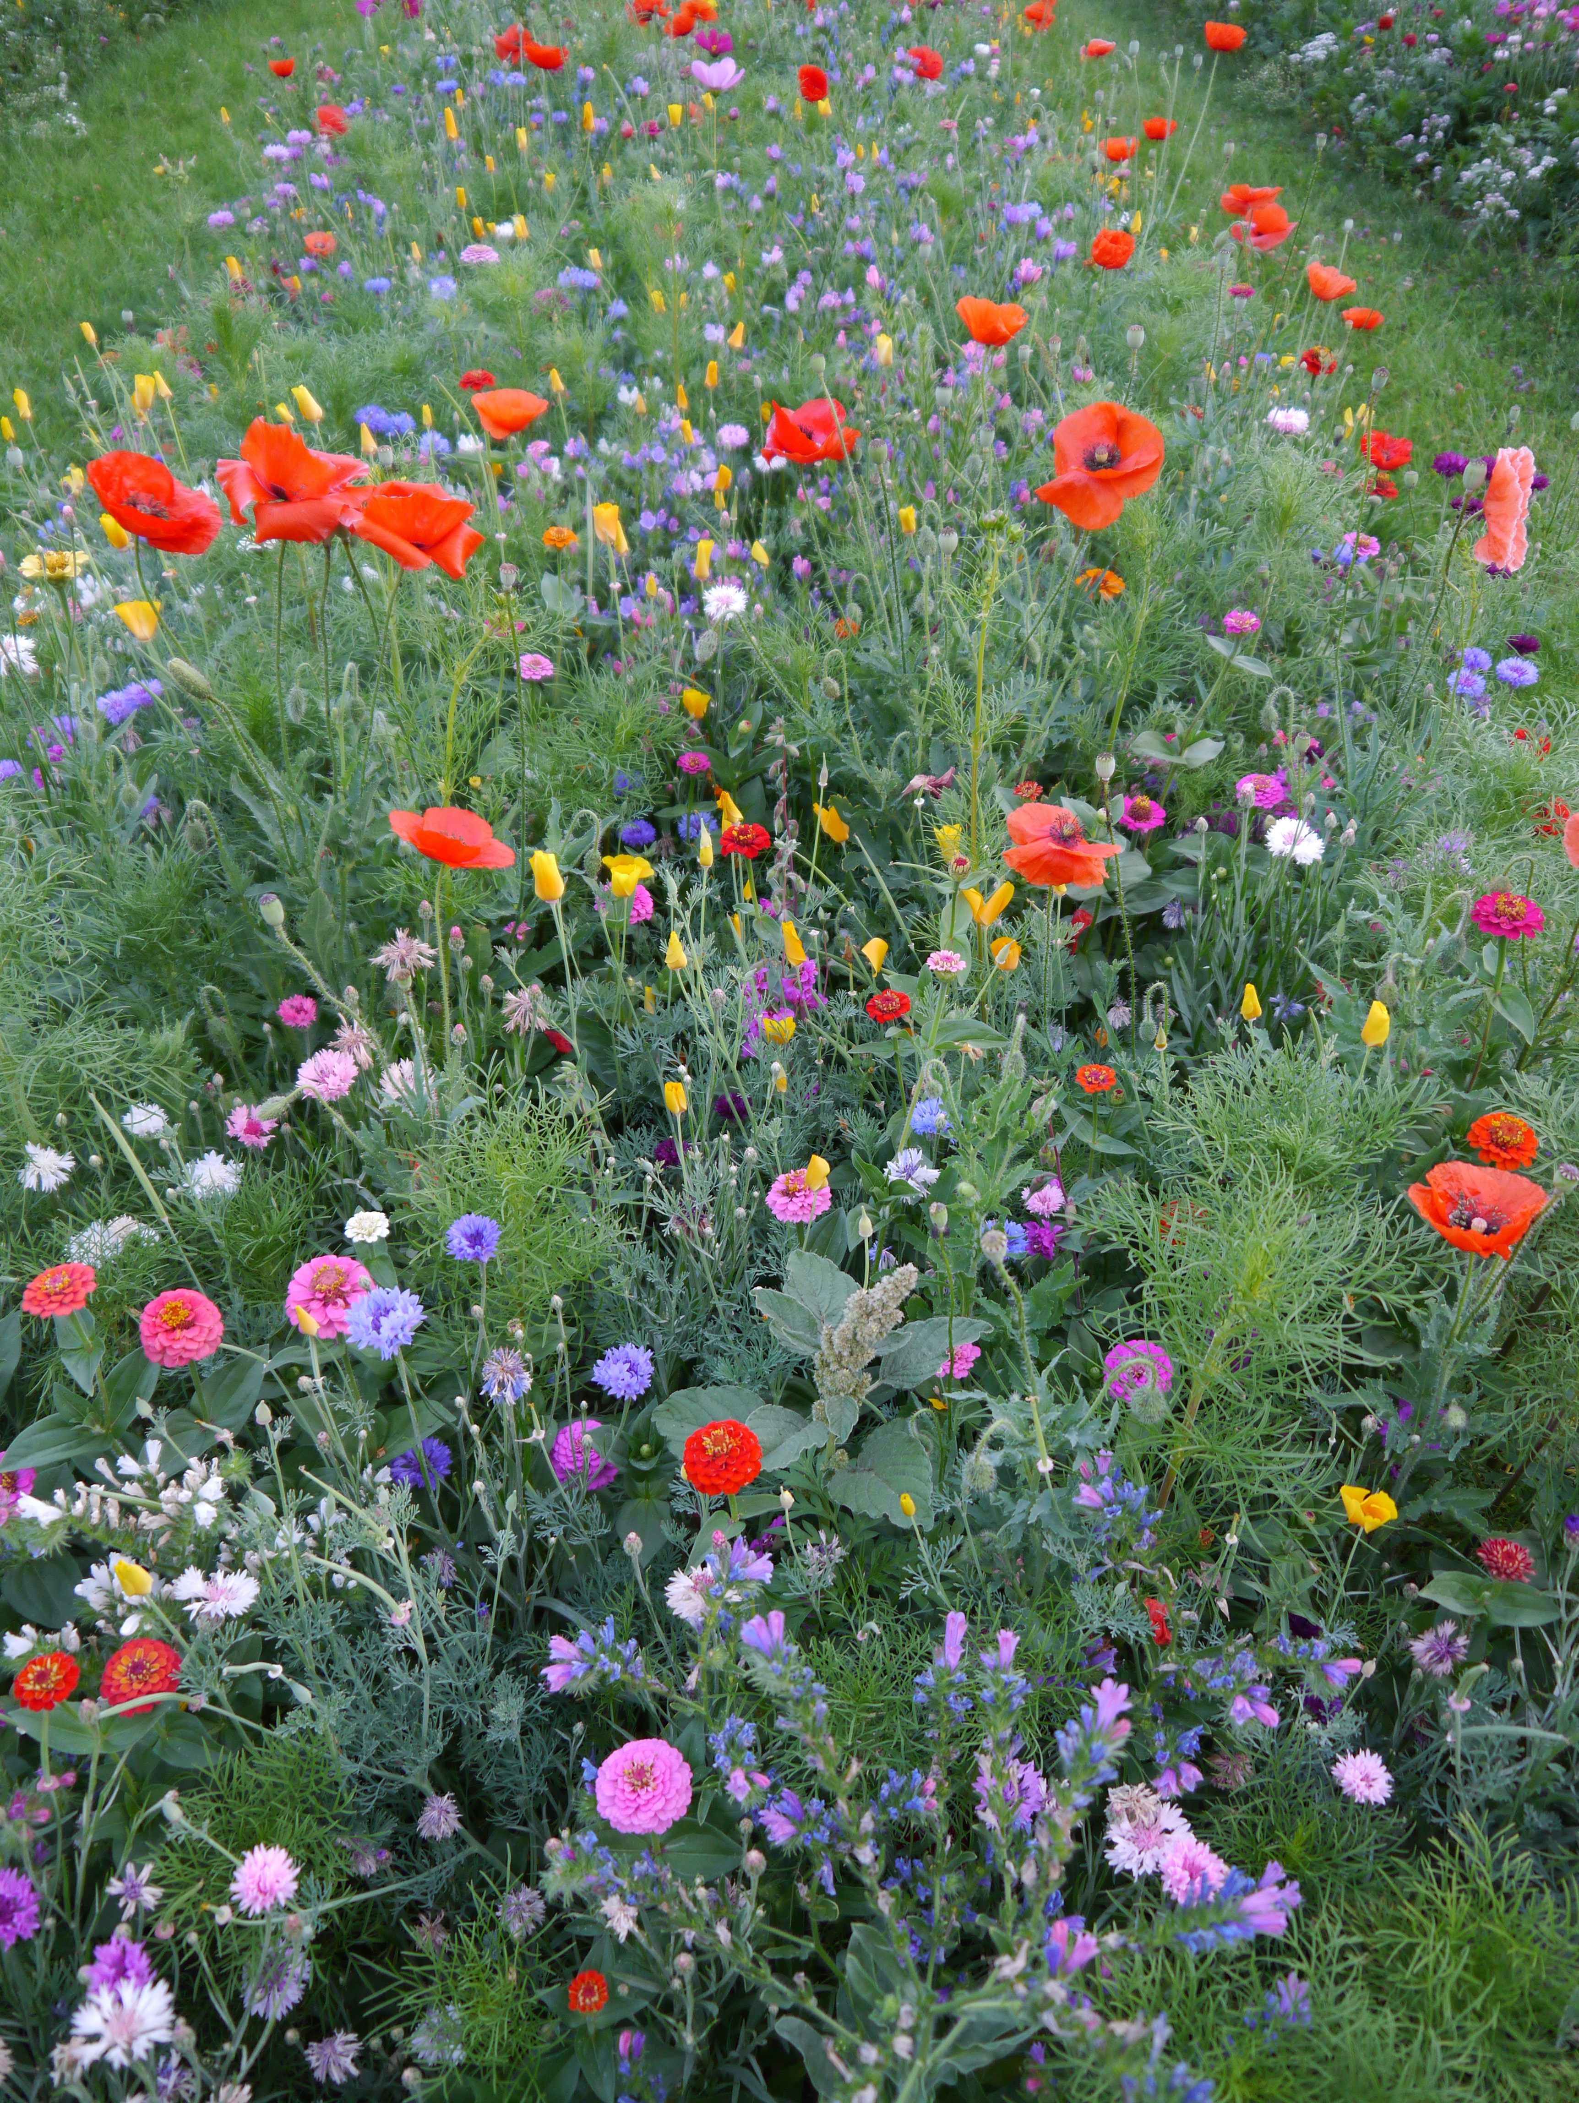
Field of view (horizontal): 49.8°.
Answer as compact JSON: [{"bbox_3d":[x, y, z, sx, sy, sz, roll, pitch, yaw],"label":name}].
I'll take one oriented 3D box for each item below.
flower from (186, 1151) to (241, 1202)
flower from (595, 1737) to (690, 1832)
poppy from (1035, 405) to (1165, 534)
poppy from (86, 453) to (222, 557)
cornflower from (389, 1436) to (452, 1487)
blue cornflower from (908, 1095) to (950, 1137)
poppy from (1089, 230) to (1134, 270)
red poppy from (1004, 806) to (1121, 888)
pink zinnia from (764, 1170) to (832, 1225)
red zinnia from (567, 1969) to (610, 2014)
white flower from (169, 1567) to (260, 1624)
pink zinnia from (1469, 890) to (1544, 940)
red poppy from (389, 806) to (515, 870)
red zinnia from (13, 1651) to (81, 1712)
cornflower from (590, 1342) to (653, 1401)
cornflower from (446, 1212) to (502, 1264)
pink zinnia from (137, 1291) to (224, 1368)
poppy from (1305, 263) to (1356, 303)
[{"bbox_3d":[-0.471,0.100,1.390,0.044,0.030,0.043,-18,50,-19],"label":"flower"},{"bbox_3d":[-0.098,0.496,1.150,0.066,0.033,0.066,0,43,0],"label":"flower"},{"bbox_3d":[0.233,-0.437,1.270,0.092,0.088,0.050,7,-2,8],"label":"poppy"},{"bbox_3d":[-0.452,-0.389,1.210,0.099,0.045,0.099,1,54,-27],"label":"poppy"},{"bbox_3d":[-0.269,0.300,1.240,0.045,0.033,0.045,-9,59,-18],"label":"cornflower"},{"bbox_3d":[0.103,0.047,1.250,0.032,0.024,0.031,4,40,5],"label":"blue cornflower"},{"bbox_3d":[0.474,-1.178,2.500,0.062,0.048,0.060,7,40,8],"label":"poppy"},{"bbox_3d":[0.201,-0.153,1.260,0.087,0.042,0.083,11,48,5],"label":"red poppy"},{"bbox_3d":[0.007,0.119,1.380,0.053,0.028,0.052,0,47,0],"label":"pink zinnia"},{"bbox_3d":[-0.121,0.563,1.020,0.025,0.016,0.025,0,40,0],"label":"red zinnia"},{"bbox_3d":[-0.372,0.351,1.100,0.056,0.030,0.050,-23,35,-24],"label":"white flower"},{"bbox_3d":[0.539,-0.103,1.280,0.056,0.023,0.056,21,46,19],"label":"pink zinnia"},{"bbox_3d":[-0.235,-0.149,1.190,0.087,0.035,0.080,-5,42,-13],"label":"red poppy"},{"bbox_3d":[-0.488,0.414,1.120,0.043,0.022,0.042,0,49,0],"label":"red zinnia"},{"bbox_3d":[-0.118,0.224,1.190,0.044,0.033,0.044,-10,46,-3],"label":"cornflower"},{"bbox_3d":[-0.208,0.123,1.120,0.036,0.025,0.034,-10,41,-11],"label":"cornflower"},{"bbox_3d":[-0.357,0.163,1.000,0.048,0.028,0.047,0,40,0],"label":"pink zinnia"},{"bbox_3d":[0.748,-1.063,2.350,0.065,0.046,0.062,11,41,13],"label":"poppy"}]

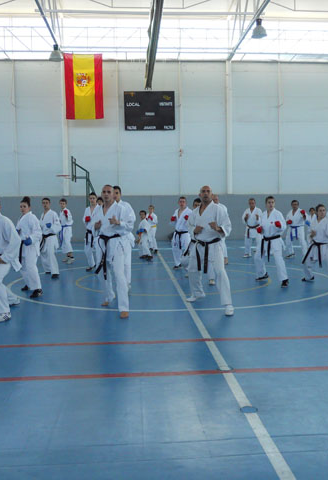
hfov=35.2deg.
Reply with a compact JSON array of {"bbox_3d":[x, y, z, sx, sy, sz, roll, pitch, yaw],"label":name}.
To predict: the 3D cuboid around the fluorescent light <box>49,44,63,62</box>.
[{"bbox_3d":[-3.849,-6.643,18.417,0.455,0.610,0.455,-1,4,-4],"label":"fluorescent light"}]

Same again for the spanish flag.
[{"bbox_3d":[-3.173,-6.107,20.666,1.550,2.585,0.060,-1,3,-3],"label":"spanish flag"}]

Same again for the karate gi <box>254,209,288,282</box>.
[{"bbox_3d":[1.874,0.091,9.025,0.560,1.250,0.620,1,4,25],"label":"karate gi"}]

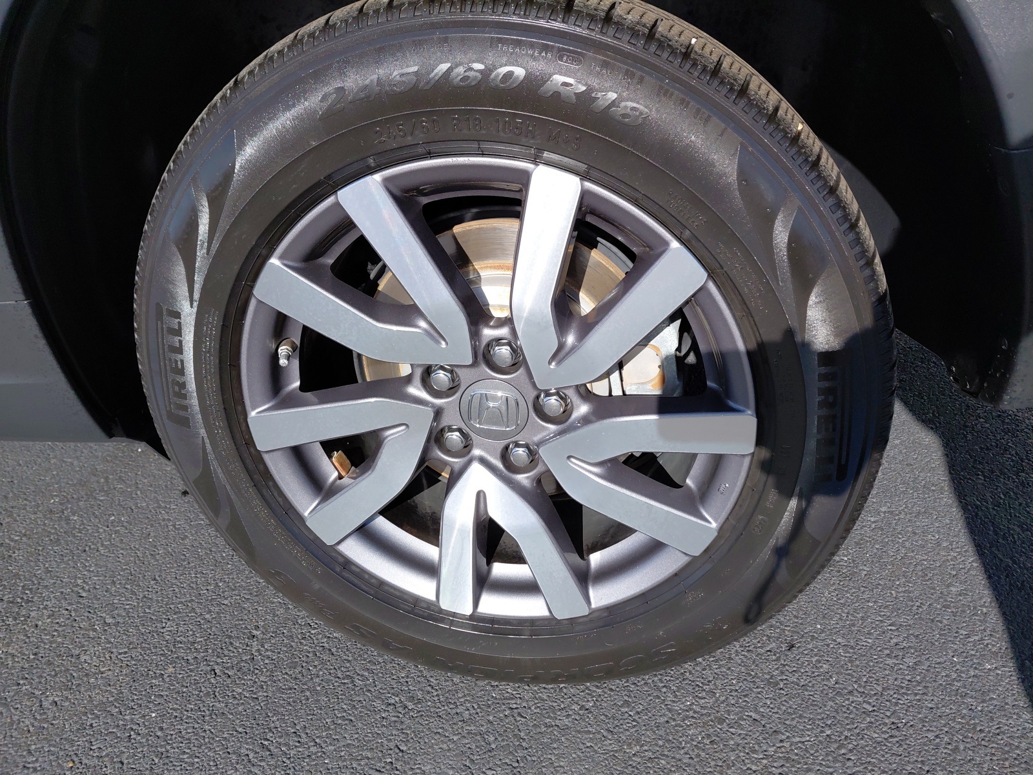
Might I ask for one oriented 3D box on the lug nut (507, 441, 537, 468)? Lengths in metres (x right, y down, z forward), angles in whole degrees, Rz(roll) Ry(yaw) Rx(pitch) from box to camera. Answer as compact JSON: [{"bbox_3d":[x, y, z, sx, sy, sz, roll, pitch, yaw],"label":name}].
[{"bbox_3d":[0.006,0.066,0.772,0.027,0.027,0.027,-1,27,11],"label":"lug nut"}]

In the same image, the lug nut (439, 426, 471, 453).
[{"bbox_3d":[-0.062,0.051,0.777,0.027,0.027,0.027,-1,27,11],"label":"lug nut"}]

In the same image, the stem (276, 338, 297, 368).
[{"bbox_3d":[-0.235,-0.034,0.759,0.013,0.013,0.036,-8,33,-3],"label":"stem"}]

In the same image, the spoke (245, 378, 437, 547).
[{"bbox_3d":[-0.159,0.069,0.782,0.193,0.167,0.046,-18,22,19],"label":"spoke"}]

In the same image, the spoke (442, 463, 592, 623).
[{"bbox_3d":[-0.009,0.160,0.801,0.167,0.193,0.046,-1,27,11],"label":"spoke"}]

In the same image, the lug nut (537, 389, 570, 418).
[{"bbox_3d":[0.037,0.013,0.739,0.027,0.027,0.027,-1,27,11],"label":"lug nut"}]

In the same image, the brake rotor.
[{"bbox_3d":[-0.012,-0.007,0.797,0.330,0.330,0.058,-1,27,11],"label":"brake rotor"}]

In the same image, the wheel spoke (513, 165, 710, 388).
[{"bbox_3d":[0.050,-0.083,0.663,0.167,0.193,0.046,31,28,-6],"label":"wheel spoke"}]

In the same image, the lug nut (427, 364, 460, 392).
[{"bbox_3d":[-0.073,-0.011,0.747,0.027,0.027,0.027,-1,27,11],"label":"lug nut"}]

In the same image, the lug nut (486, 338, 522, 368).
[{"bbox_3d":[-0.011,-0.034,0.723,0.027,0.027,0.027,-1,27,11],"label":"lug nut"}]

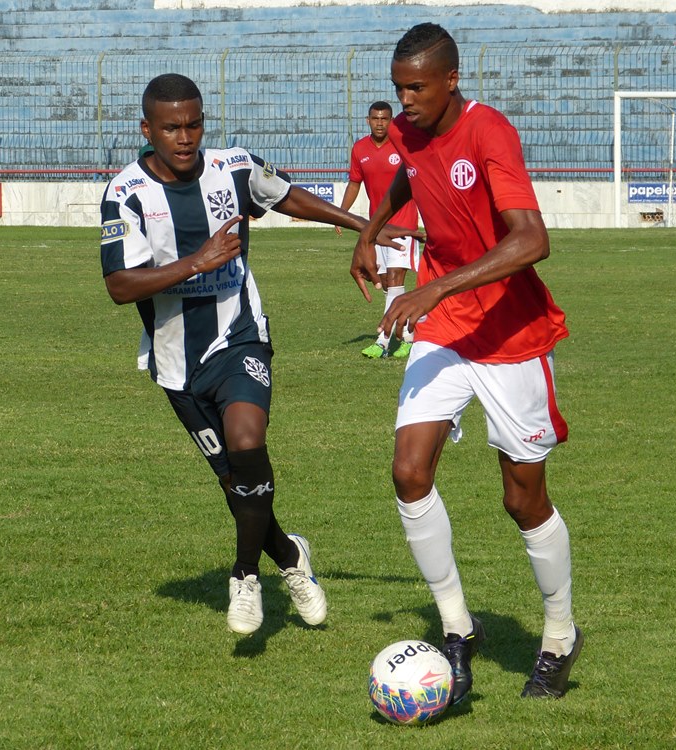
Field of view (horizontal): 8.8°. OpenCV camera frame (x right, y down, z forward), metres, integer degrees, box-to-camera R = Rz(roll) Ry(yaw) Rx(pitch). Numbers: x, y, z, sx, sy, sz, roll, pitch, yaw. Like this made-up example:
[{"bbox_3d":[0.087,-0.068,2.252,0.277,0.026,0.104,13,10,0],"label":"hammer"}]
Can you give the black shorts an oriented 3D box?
[{"bbox_3d":[-0.362,0.080,13.300,0.360,0.430,0.360,2,3,-3],"label":"black shorts"}]

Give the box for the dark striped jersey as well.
[{"bbox_3d":[-0.436,-0.321,13.250,0.520,0.690,0.310,-6,11,7],"label":"dark striped jersey"}]

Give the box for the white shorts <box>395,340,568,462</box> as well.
[{"bbox_3d":[0.393,0.045,12.020,0.420,0.400,0.330,0,7,25],"label":"white shorts"}]

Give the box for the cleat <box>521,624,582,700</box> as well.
[{"bbox_3d":[0.590,0.788,12.080,0.100,0.110,0.285,1,23,22],"label":"cleat"}]

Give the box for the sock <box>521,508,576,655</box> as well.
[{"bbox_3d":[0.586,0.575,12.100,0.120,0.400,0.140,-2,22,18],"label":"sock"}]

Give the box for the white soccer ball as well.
[{"bbox_3d":[0.191,0.800,11.400,0.220,0.220,0.220,0,3,0],"label":"white soccer ball"}]

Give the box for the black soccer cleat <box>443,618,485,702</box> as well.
[{"bbox_3d":[0.342,0.777,11.950,0.100,0.110,0.285,0,28,9],"label":"black soccer cleat"}]

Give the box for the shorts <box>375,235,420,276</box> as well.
[{"bbox_3d":[0.423,-0.899,31.200,0.340,0.400,0.260,1,3,22],"label":"shorts"}]

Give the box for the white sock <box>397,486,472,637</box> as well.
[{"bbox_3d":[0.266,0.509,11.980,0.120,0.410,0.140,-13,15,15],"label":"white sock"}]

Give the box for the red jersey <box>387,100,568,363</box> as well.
[{"bbox_3d":[0.383,-0.391,11.970,0.450,0.690,0.320,4,20,42],"label":"red jersey"}]

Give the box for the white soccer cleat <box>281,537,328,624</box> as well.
[{"bbox_3d":[-0.107,0.636,13.600,0.100,0.280,0.110,-16,-40,3],"label":"white soccer cleat"}]

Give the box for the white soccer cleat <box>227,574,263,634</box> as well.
[{"bbox_3d":[-0.276,0.677,12.950,0.100,0.110,0.280,0,15,-2],"label":"white soccer cleat"}]

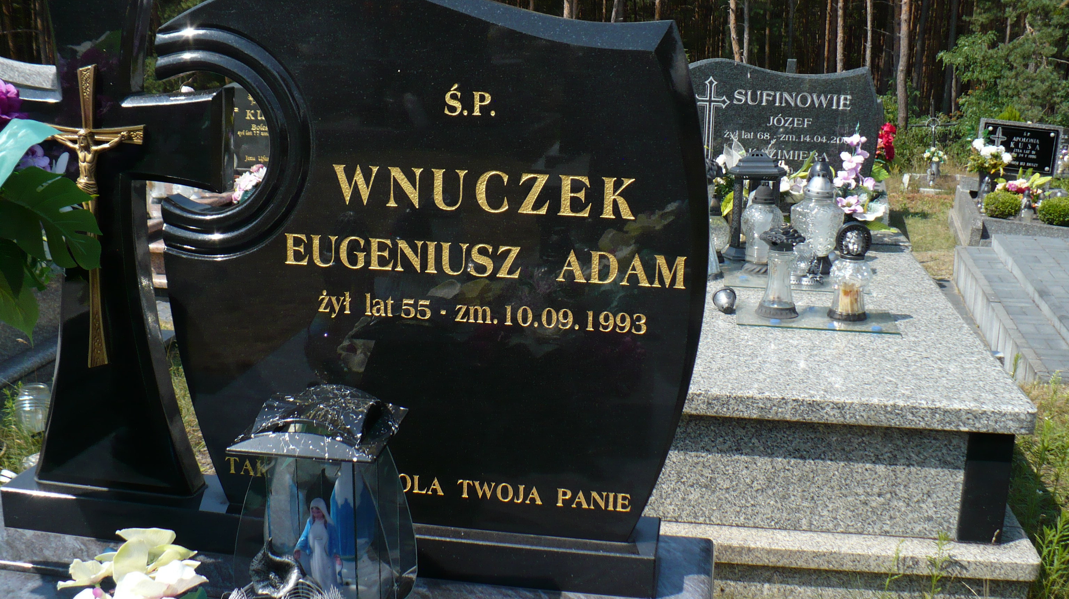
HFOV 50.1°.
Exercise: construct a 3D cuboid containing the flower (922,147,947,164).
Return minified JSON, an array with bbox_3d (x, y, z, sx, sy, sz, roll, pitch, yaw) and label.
[{"bbox_3d":[2.973,-1.072,8.500,0.185,0.130,0.160,2,15,8],"label":"flower"}]

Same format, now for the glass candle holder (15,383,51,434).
[{"bbox_3d":[-1.526,0.335,3.480,0.115,0.160,0.115,2,15,8],"label":"glass candle holder"}]

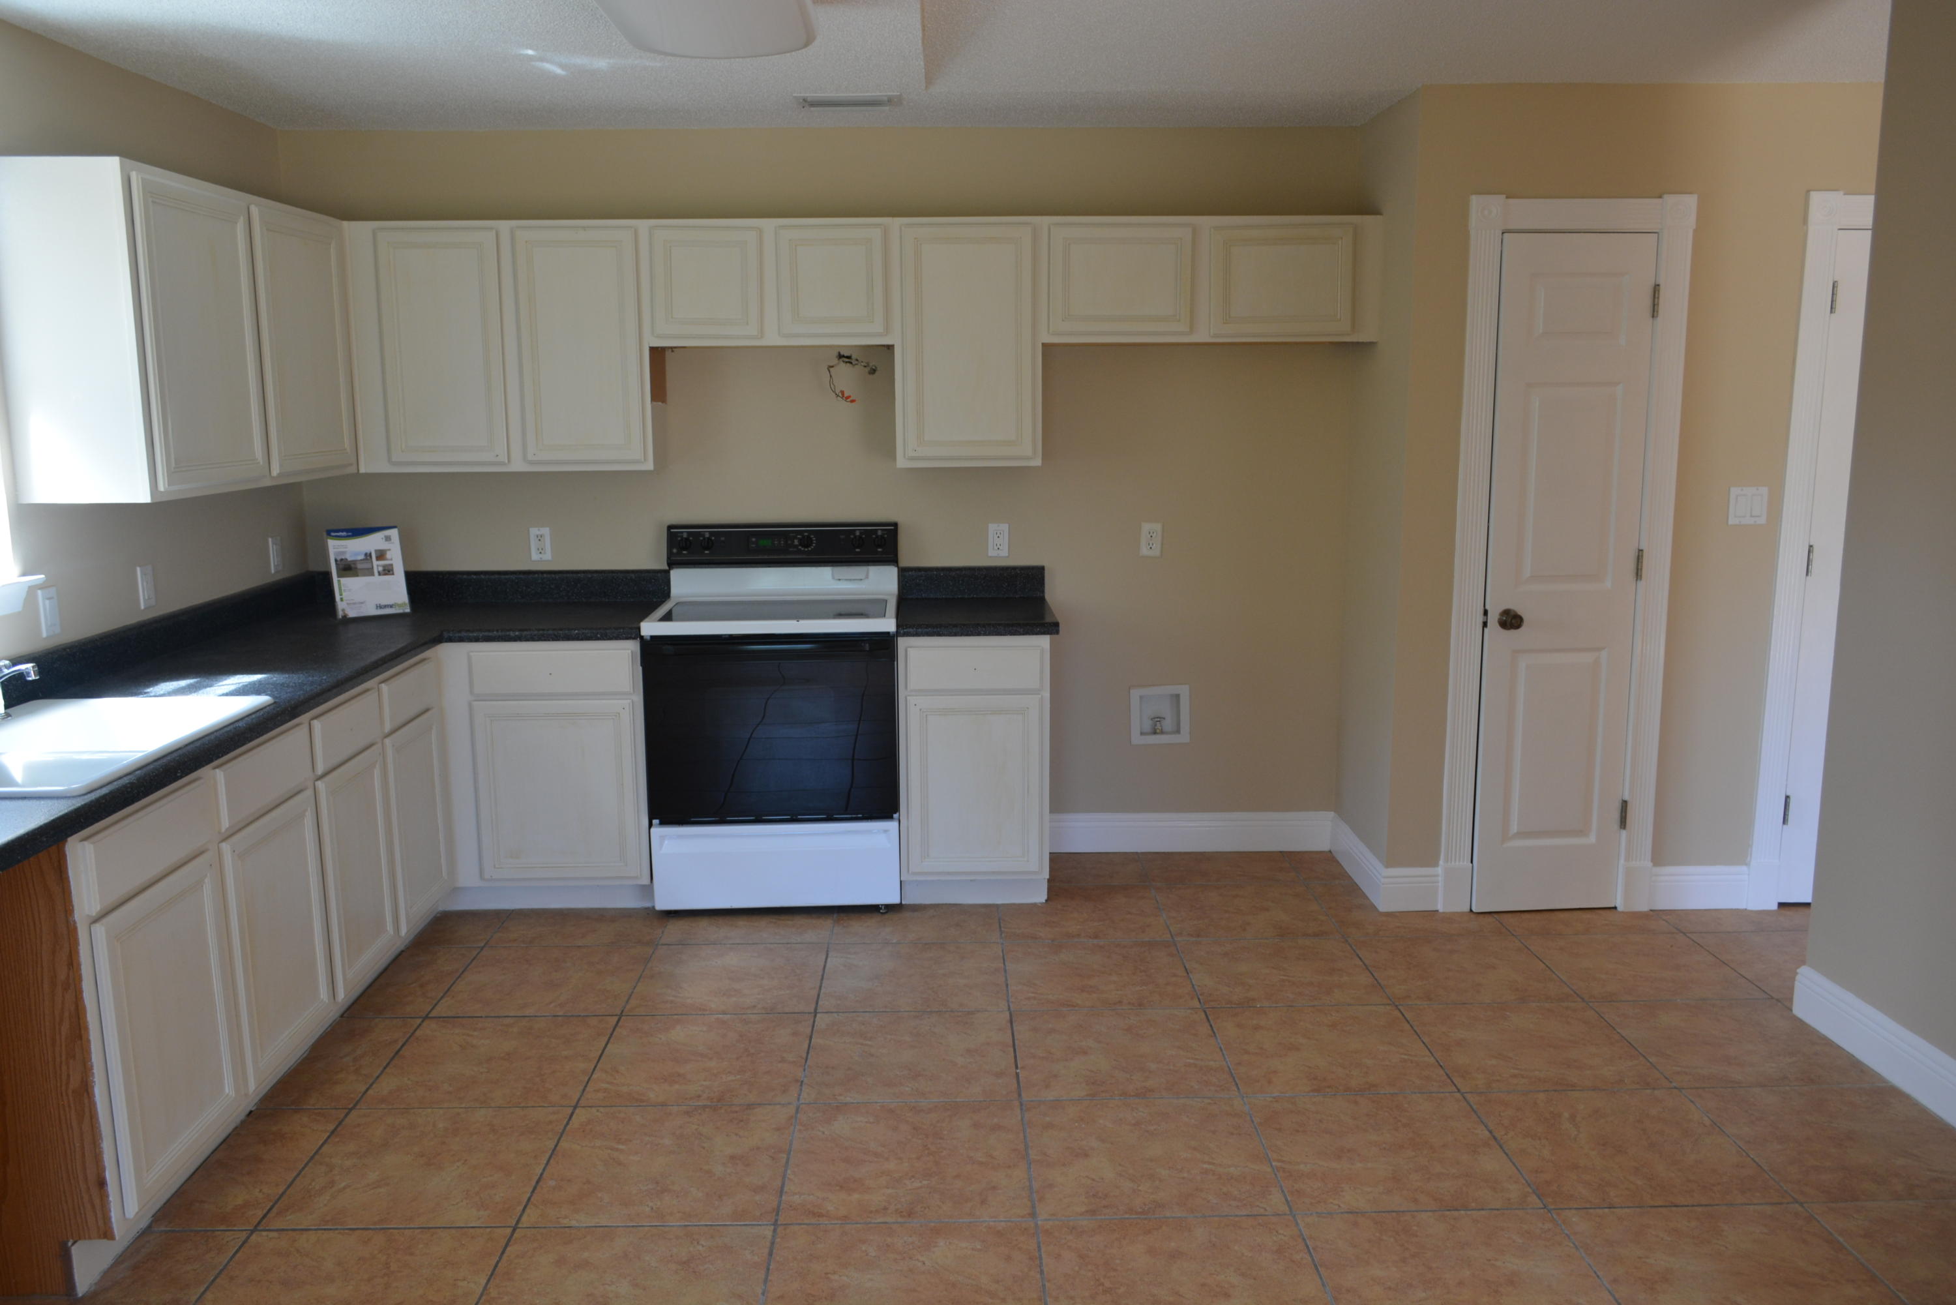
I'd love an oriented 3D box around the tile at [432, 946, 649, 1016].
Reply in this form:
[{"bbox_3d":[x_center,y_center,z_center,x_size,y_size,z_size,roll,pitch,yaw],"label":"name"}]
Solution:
[{"bbox_3d":[-1.183,0.907,4.049,0.495,0.010,0.495,-1,9,-1],"label":"tile"}]

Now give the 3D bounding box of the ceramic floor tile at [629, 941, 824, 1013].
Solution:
[{"bbox_3d":[-0.679,0.908,4.070,0.500,0.015,0.500,-1,9,-1],"label":"ceramic floor tile"}]

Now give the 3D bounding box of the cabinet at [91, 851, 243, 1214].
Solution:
[{"bbox_3d":[-1.842,0.727,2.806,0.590,0.595,0.427,-1,10,-1],"label":"cabinet"}]

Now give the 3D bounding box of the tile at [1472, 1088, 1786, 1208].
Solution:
[{"bbox_3d":[1.362,1.050,3.116,0.497,0.012,0.497,-1,9,-1],"label":"tile"}]

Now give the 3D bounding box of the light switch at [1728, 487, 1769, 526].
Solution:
[{"bbox_3d":[2.301,-0.436,4.379,0.117,0.115,0.012,-1,9,-1],"label":"light switch"}]

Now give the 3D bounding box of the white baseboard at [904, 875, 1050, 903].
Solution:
[{"bbox_3d":[-0.010,0.748,4.658,0.459,0.100,0.017,-1,10,-1],"label":"white baseboard"}]

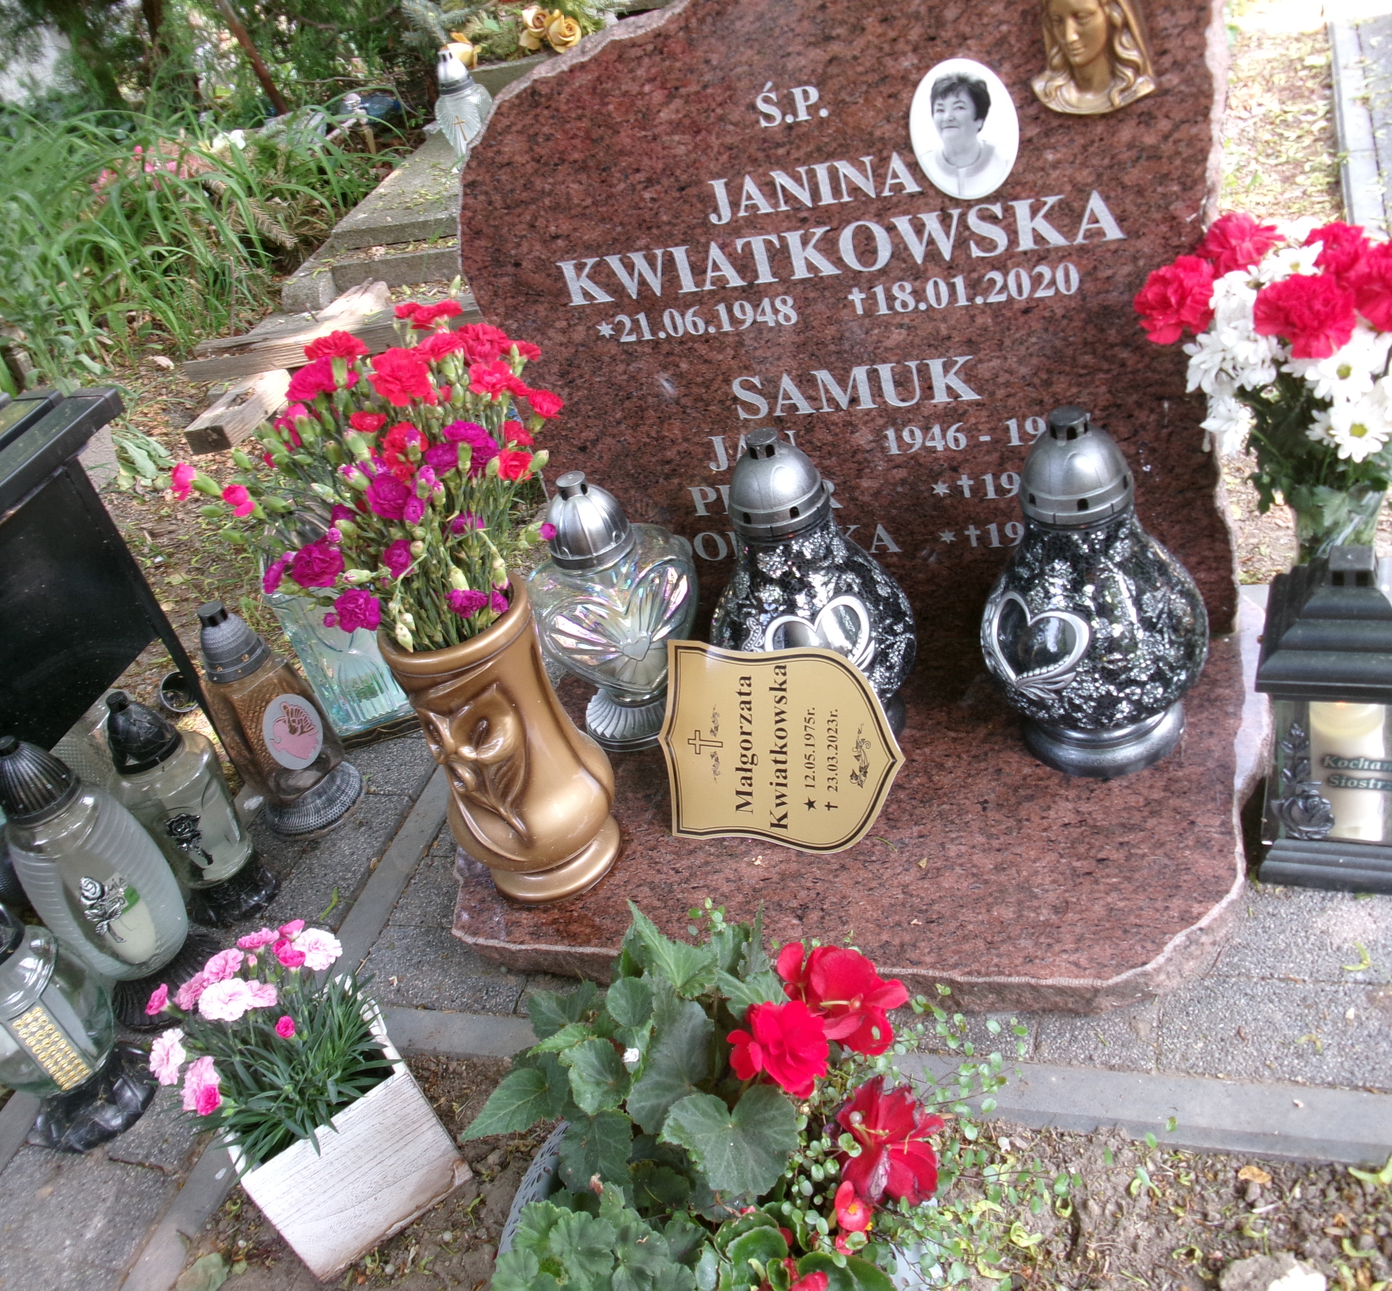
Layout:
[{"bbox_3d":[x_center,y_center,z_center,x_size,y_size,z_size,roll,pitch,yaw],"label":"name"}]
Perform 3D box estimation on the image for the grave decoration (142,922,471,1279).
[{"bbox_3d":[-0.333,0.360,1.168,0.165,0.250,0.170,-31,36,-20],"label":"grave decoration"}]

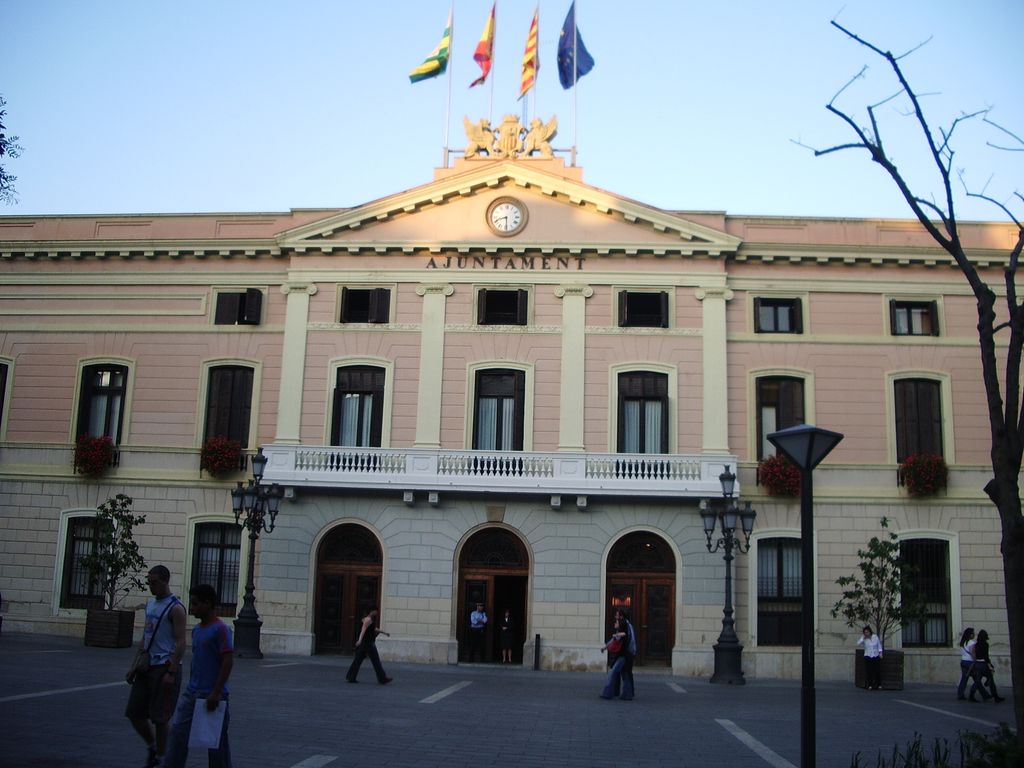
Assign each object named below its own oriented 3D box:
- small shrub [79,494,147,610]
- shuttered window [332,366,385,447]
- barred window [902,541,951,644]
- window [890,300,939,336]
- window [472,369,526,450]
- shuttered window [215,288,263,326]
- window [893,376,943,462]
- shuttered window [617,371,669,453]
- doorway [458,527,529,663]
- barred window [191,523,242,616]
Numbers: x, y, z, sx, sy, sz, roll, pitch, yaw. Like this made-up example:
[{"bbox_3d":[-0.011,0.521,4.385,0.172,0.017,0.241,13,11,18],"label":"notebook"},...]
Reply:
[{"bbox_3d":[-11.790,4.966,30.601,1.950,3.311,1.900,1,-10,5],"label":"small shrub"},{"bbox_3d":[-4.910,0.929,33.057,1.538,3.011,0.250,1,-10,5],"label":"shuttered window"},{"bbox_3d":[12.198,6.137,30.563,1.303,3.084,0.250,1,-10,5],"label":"barred window"},{"bbox_3d":[12.102,-1.982,31.092,1.398,1.153,0.250,1,-12,4],"label":"window"},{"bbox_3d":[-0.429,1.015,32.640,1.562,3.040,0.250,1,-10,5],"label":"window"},{"bbox_3d":[-8.740,-2.448,33.095,1.459,1.242,0.250,1,-12,4],"label":"shuttered window"},{"bbox_3d":[11.970,1.109,30.415,1.339,2.552,0.250,1,-12,4],"label":"window"},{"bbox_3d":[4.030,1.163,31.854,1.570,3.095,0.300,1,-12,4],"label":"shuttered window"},{"bbox_3d":[-0.536,6.208,30.616,1.946,3.914,0.400,1,-12,4],"label":"doorway"},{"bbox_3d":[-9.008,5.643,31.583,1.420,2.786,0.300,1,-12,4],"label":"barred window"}]

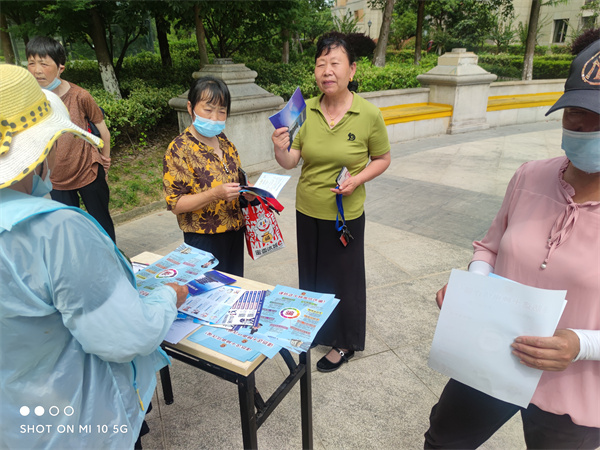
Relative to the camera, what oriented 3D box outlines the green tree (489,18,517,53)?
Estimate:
[{"bbox_3d":[8.303,-7.677,17.094,1.300,1.900,1.300,9,24,22],"label":"green tree"}]

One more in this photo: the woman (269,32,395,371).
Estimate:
[{"bbox_3d":[0.165,-0.014,1.918,0.500,1.570,0.380,11,24,26],"label":"woman"}]

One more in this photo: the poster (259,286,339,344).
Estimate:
[{"bbox_3d":[-0.030,0.271,1.268,0.210,0.010,0.297,7,23,18],"label":"poster"}]

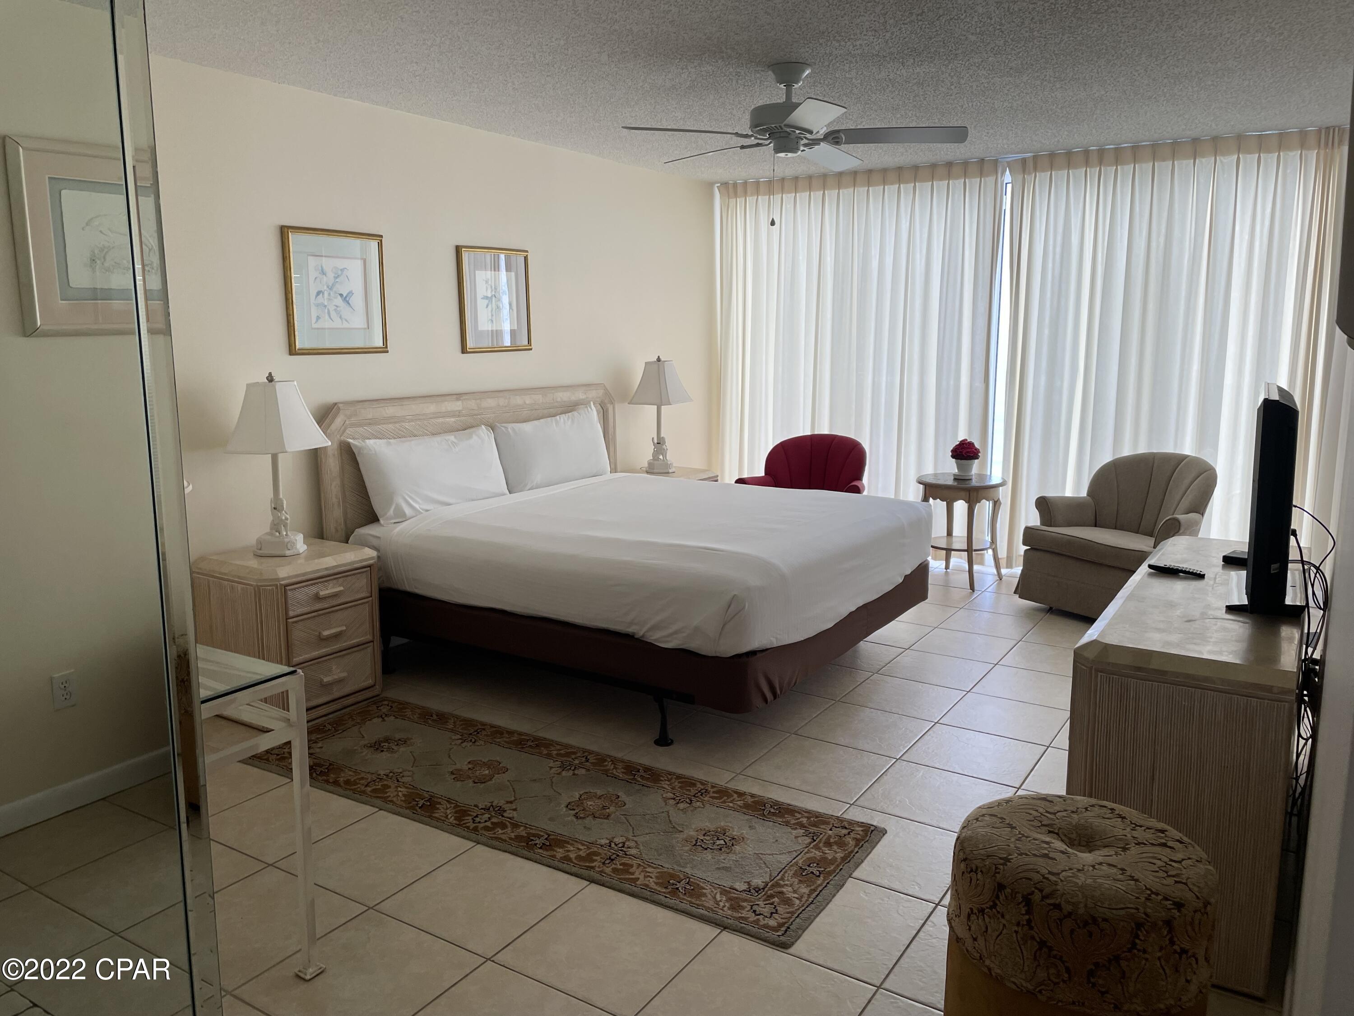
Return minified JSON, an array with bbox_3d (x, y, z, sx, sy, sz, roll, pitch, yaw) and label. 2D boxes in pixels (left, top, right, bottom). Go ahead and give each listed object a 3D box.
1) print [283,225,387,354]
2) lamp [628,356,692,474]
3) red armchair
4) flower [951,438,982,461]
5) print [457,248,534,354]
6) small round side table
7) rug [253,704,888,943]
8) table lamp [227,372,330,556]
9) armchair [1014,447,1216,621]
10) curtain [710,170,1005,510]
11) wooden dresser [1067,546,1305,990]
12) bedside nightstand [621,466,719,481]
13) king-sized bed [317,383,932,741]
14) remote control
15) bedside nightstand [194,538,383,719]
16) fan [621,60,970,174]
[{"bbox_3d":[-1.474,-0.934,4.428,0.028,0.525,0.531,7,12,32],"label":"print"},{"bbox_3d":[-0.093,-0.578,6.313,0.348,0.718,0.335,7,12,32],"label":"lamp"},{"bbox_3d":[0.781,-0.028,6.572,0.781,0.836,0.793,9,13,39],"label":"red armchair"},{"bbox_3d":[1.719,-0.346,6.068,0.185,0.137,0.185,7,12,32],"label":"flower"},{"bbox_3d":[-0.934,-1.073,5.263,0.028,0.525,0.531,7,12,32],"label":"print"},{"bbox_3d":[1.742,0.139,6.259,0.557,0.627,0.557,0,10,0],"label":"small round side table"},{"bbox_3d":[-0.457,0.939,3.401,2.165,0.015,0.713,6,12,31],"label":"rug"},{"bbox_3d":[-1.579,-0.179,3.998,0.348,0.714,0.335,7,12,32],"label":"table lamp"},{"bbox_3d":[2.469,0.134,5.702,0.793,0.836,0.781,-7,12,-36],"label":"armchair"},{"bbox_3d":[1.131,-0.955,6.859,1.954,2.507,0.131,7,12,32],"label":"curtain"},{"bbox_3d":[1.584,0.617,3.083,0.490,0.781,1.637,7,12,32],"label":"wooden dresser"},{"bbox_3d":[-0.027,0.081,6.379,0.468,0.602,0.583,7,12,32],"label":"bedside nightstand"},{"bbox_3d":[-0.109,0.093,4.797,2.127,1.203,2.144,7,12,32],"label":"king-sized bed"},{"bbox_3d":[1.528,0.188,3.107,0.045,0.022,0.160,-9,14,-44],"label":"remote control"},{"bbox_3d":[-1.553,0.498,4.140,0.447,0.616,0.599,7,12,32],"label":"bedside nightstand"},{"bbox_3d":[0.412,-1.497,3.827,1.250,0.335,1.280,2,10,12],"label":"fan"}]

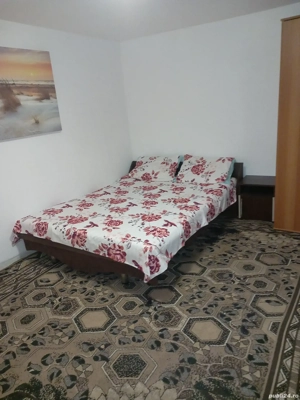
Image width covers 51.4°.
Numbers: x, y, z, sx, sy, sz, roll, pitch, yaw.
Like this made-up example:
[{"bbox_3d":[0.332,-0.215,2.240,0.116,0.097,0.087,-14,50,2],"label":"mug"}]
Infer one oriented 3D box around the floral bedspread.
[{"bbox_3d":[-0.130,0.078,3.370,1.642,0.283,2.022,6,21,31],"label":"floral bedspread"}]

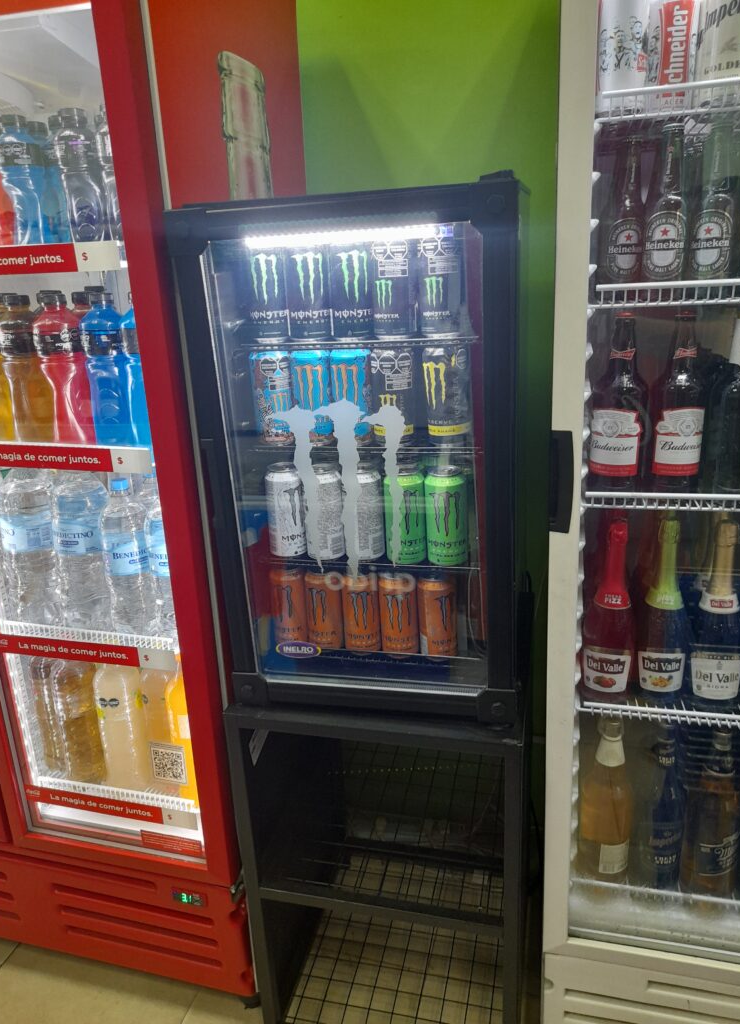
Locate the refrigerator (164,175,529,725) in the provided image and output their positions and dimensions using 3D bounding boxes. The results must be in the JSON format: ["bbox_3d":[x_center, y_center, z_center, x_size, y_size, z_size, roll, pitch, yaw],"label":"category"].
[{"bbox_3d":[0.028,-0.125,1.425,0.527,0.864,0.530,1,18,13],"label":"refrigerator"}]

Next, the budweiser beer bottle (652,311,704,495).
[{"bbox_3d":[0.475,-0.160,1.132,0.082,0.286,0.082,2,18,15],"label":"budweiser beer bottle"}]

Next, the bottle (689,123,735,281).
[{"bbox_3d":[0.483,-0.416,1.034,0.061,0.232,0.061,2,18,15],"label":"bottle"}]

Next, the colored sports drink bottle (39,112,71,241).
[{"bbox_3d":[-0.512,-0.557,1.270,0.069,0.222,0.069,2,18,16],"label":"colored sports drink bottle"}]

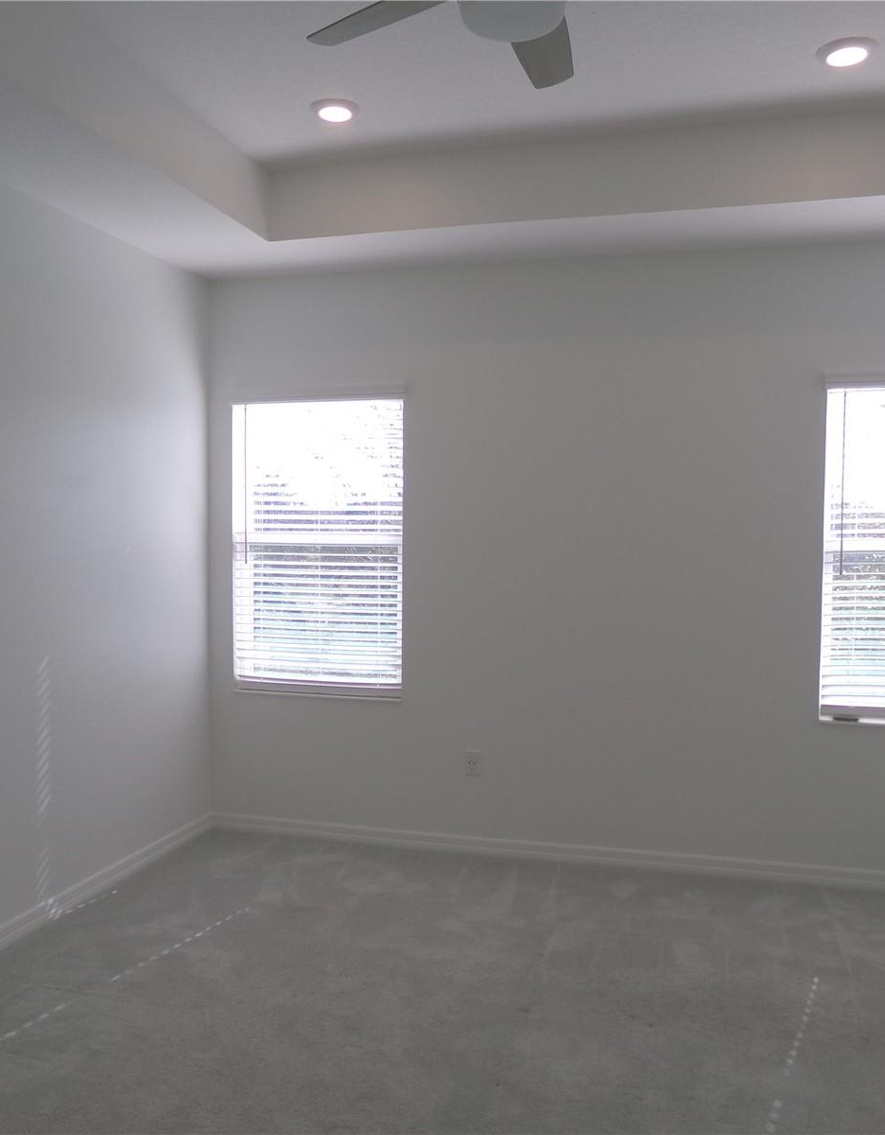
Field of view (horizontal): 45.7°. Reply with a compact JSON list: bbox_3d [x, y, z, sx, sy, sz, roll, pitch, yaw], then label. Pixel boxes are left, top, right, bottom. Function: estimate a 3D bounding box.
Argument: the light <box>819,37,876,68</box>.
[{"bbox_3d":[1.325,-1.682,3.434,0.188,0.025,0.188,1,2,15],"label":"light"}]

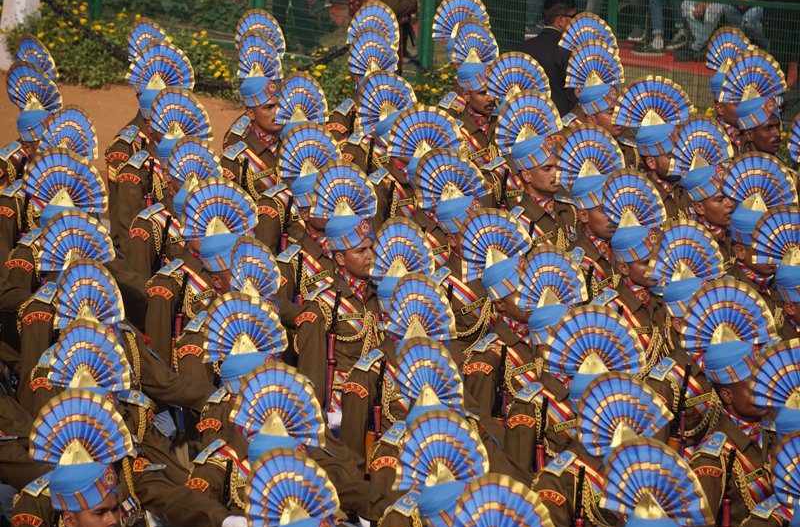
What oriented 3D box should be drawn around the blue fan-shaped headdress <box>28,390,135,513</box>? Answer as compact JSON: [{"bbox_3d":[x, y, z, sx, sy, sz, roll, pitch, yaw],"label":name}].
[{"bbox_3d":[-1.075,0.633,15.569,0.380,0.370,0.240,-9,14,-41],"label":"blue fan-shaped headdress"}]

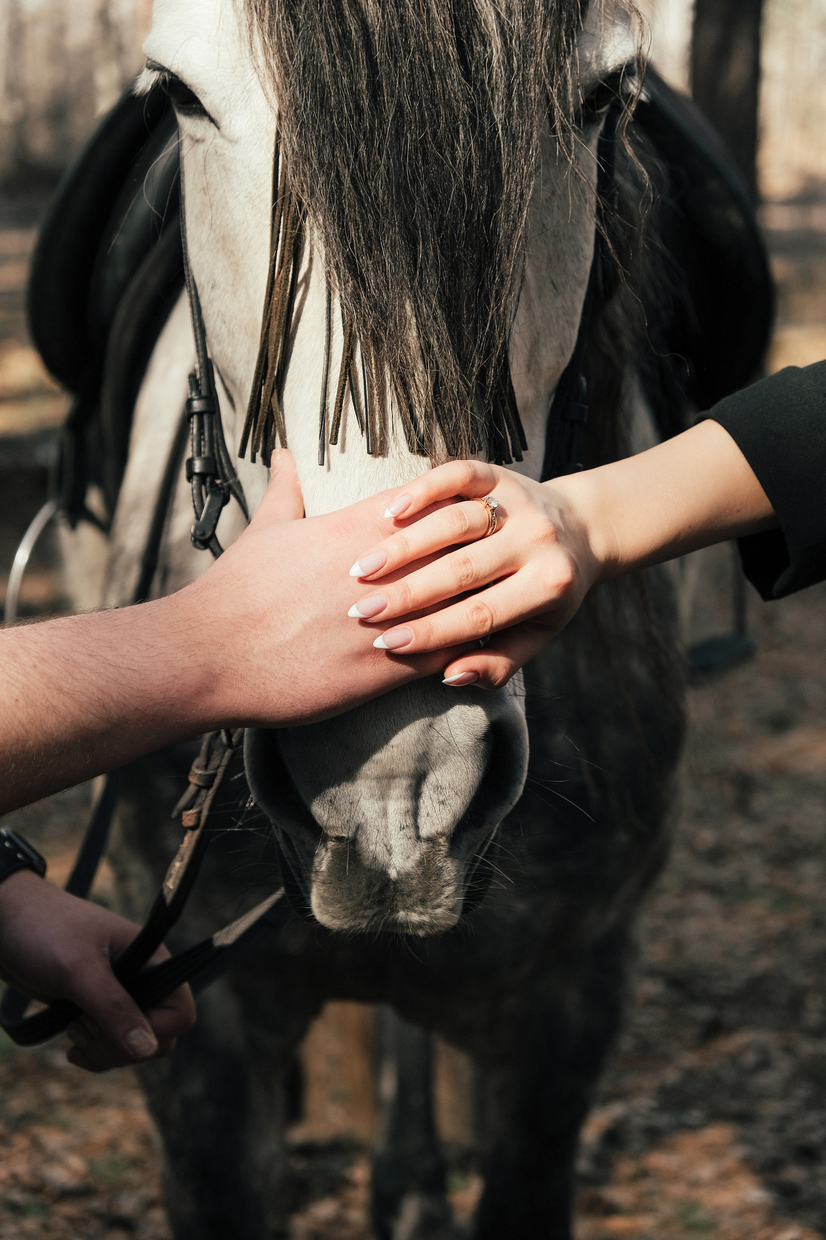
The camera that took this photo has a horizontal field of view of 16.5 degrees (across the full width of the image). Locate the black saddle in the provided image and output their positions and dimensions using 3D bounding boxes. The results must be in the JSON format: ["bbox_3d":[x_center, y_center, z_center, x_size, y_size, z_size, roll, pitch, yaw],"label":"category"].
[{"bbox_3d":[-0.011,-0.295,2.320,0.580,0.420,0.500,0,12,0],"label":"black saddle"}]

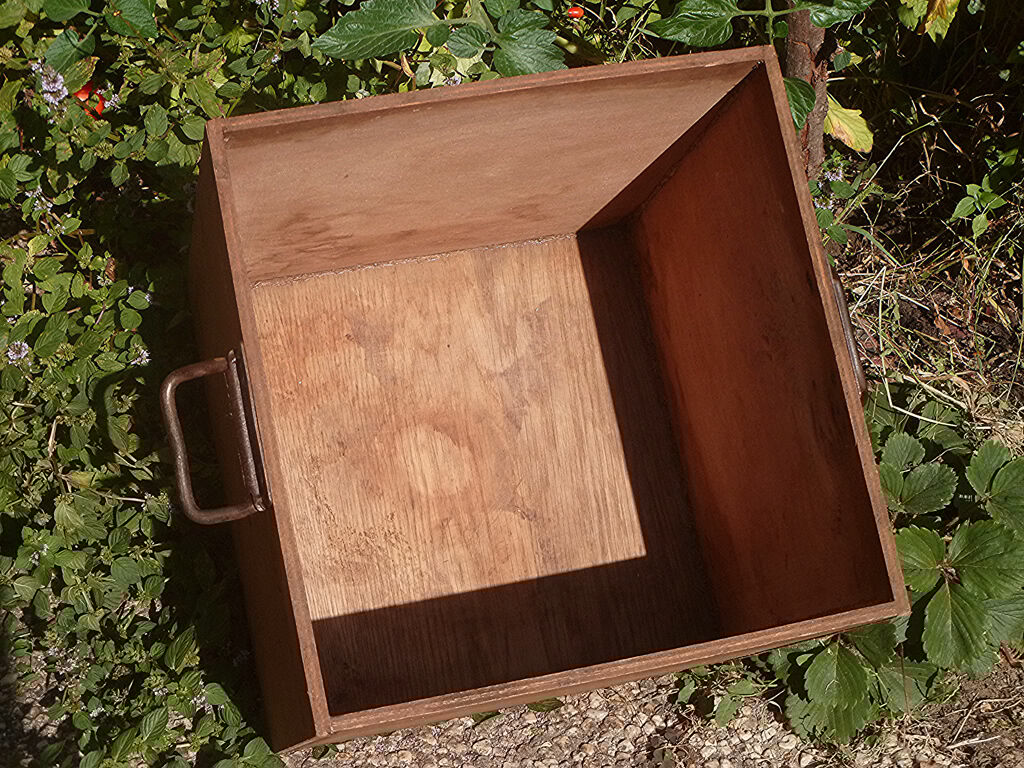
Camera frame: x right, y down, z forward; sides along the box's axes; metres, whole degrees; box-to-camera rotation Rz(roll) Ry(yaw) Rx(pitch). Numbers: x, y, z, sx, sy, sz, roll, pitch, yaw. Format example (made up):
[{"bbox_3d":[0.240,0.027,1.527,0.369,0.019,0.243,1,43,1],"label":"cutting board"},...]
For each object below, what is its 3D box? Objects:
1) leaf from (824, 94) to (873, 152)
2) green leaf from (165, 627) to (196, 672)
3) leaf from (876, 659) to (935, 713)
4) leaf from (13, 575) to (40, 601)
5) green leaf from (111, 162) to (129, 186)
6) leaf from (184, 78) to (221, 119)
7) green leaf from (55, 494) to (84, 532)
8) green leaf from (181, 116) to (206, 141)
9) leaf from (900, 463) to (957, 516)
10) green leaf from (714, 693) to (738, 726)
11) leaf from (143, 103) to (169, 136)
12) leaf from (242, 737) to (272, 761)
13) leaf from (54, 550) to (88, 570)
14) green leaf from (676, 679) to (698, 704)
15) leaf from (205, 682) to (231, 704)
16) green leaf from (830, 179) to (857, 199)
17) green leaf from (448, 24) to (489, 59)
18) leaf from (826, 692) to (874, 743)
[{"bbox_3d":[0.292,-0.226,1.697,0.035,0.010,0.064,-38,86,-3],"label":"leaf"},{"bbox_3d":[-0.259,0.207,1.524,0.017,0.007,0.038,26,74,-2],"label":"green leaf"},{"bbox_3d":[0.340,0.260,1.684,0.050,0.014,0.043,35,74,1],"label":"leaf"},{"bbox_3d":[-0.376,0.158,1.514,0.021,0.007,0.019,24,74,-2],"label":"leaf"},{"bbox_3d":[-0.321,-0.172,1.598,0.015,0.004,0.022,12,83,-7],"label":"green leaf"},{"bbox_3d":[-0.253,-0.234,1.605,0.021,0.013,0.045,-40,77,-16],"label":"leaf"},{"bbox_3d":[-0.347,0.102,1.532,0.020,0.008,0.030,-33,83,-15],"label":"green leaf"},{"bbox_3d":[-0.248,-0.199,1.526,0.022,0.005,0.019,45,81,-1],"label":"green leaf"},{"bbox_3d":[0.360,0.091,1.693,0.056,0.009,0.040,-29,82,-4],"label":"leaf"},{"bbox_3d":[0.184,0.279,1.675,0.018,0.009,0.031,20,70,3],"label":"green leaf"},{"bbox_3d":[-0.287,-0.213,1.575,0.019,0.011,0.030,-7,71,-7],"label":"leaf"},{"bbox_3d":[-0.206,0.295,1.579,0.026,0.005,0.020,-43,86,-13],"label":"leaf"},{"bbox_3d":[-0.352,0.141,1.560,0.027,0.012,0.017,6,70,-2],"label":"leaf"},{"bbox_3d":[0.150,0.264,1.675,0.012,0.008,0.025,31,71,7],"label":"green leaf"},{"bbox_3d":[-0.233,0.244,1.542,0.023,0.007,0.017,31,74,0],"label":"leaf"},{"bbox_3d":[0.294,-0.173,1.730,0.026,0.006,0.016,23,74,-3],"label":"green leaf"},{"bbox_3d":[-0.035,-0.275,1.568,0.035,0.009,0.026,12,75,-6],"label":"green leaf"},{"bbox_3d":[0.285,0.277,1.655,0.046,0.010,0.059,-5,79,-1],"label":"leaf"}]

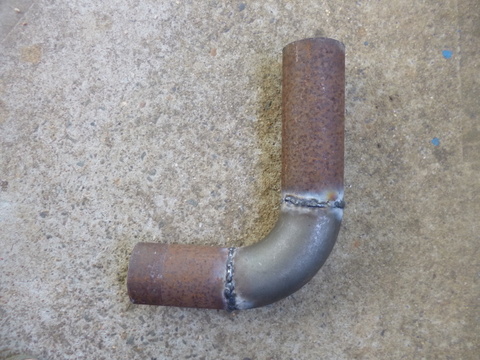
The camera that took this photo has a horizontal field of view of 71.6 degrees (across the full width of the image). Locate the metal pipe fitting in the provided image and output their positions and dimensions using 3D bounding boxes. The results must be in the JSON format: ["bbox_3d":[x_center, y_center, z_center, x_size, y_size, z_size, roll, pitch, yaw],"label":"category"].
[{"bbox_3d":[-0.001,0.001,0.332,0.204,0.061,0.258,0,89,0],"label":"metal pipe fitting"}]

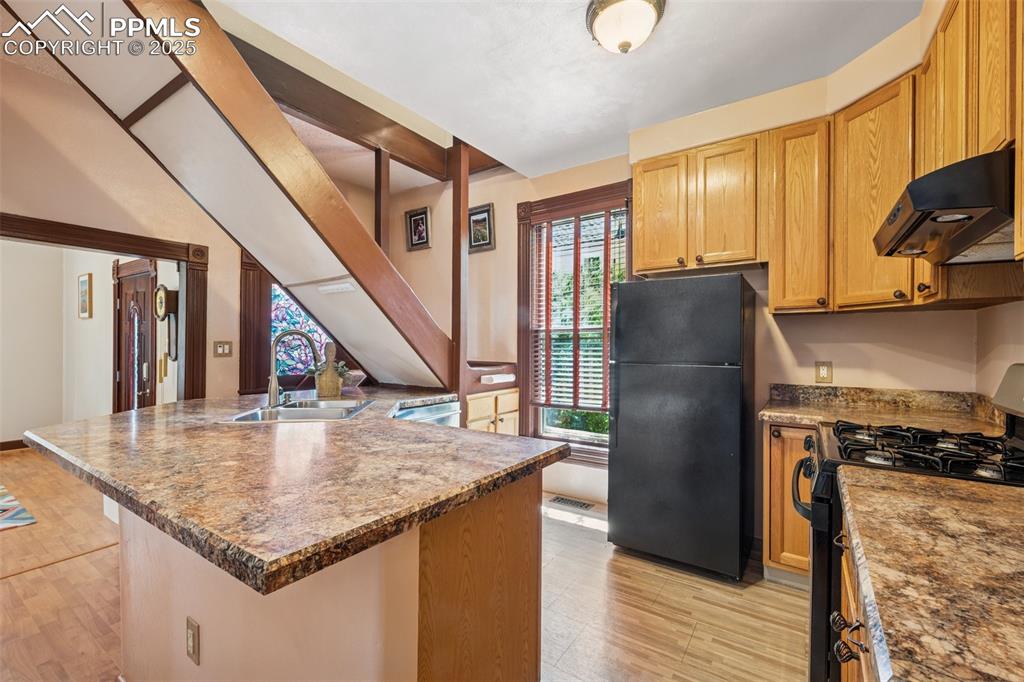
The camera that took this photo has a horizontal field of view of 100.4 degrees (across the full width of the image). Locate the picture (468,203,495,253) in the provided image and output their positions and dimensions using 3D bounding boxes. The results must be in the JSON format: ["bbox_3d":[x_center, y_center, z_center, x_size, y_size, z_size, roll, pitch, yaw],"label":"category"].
[{"bbox_3d":[-0.316,-1.071,4.095,0.375,0.445,0.030,0,-1,34],"label":"picture"}]

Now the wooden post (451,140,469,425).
[{"bbox_3d":[-0.391,-0.087,3.211,0.083,2.750,0.083,0,-1,34],"label":"wooden post"}]

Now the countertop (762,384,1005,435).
[{"bbox_3d":[1.816,0.345,2.171,0.935,0.146,0.780,0,-1,34],"label":"countertop"}]

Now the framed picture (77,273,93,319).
[{"bbox_3d":[-4.864,-0.506,4.861,0.450,0.490,0.040,0,-1,34],"label":"framed picture"}]

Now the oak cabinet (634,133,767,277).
[{"bbox_3d":[1.244,-0.838,2.846,0.776,0.764,0.325,0,-1,34],"label":"oak cabinet"}]

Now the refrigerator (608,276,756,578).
[{"bbox_3d":[1.084,0.468,2.703,0.735,1.645,0.700,0,-1,34],"label":"refrigerator"}]

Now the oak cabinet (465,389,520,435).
[{"bbox_3d":[-0.367,0.856,3.666,0.560,0.880,0.710,0,-1,34],"label":"oak cabinet"}]

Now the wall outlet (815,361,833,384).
[{"bbox_3d":[1.894,0.191,2.587,0.077,0.120,0.009,0,-1,34],"label":"wall outlet"}]

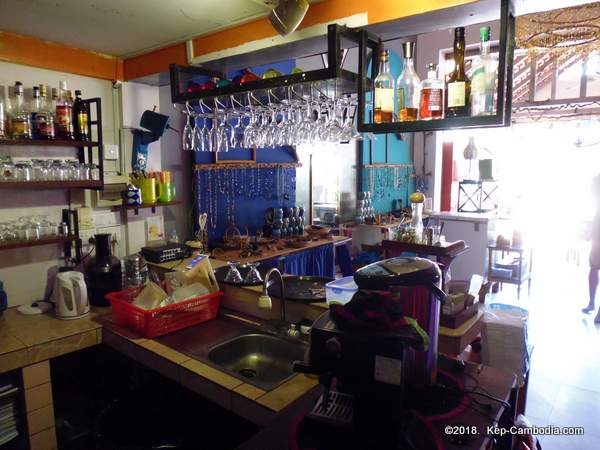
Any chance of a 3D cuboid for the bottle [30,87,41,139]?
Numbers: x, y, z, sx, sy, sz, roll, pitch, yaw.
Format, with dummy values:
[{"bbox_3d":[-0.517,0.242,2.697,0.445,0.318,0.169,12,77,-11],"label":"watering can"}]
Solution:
[{"bbox_3d":[-1.369,-0.579,2.173,0.068,0.270,0.068,6,10,38],"label":"bottle"}]

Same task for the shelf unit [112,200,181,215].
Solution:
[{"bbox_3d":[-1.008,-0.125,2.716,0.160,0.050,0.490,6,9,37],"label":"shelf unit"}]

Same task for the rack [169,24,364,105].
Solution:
[{"bbox_3d":[-0.182,-0.713,1.990,1.040,0.200,0.285,6,9,37],"label":"rack"}]

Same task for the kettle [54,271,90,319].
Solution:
[{"bbox_3d":[-1.155,0.341,2.109,0.190,0.230,0.155,4,8,23],"label":"kettle"}]

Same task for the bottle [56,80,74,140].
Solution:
[{"bbox_3d":[-1.235,-0.598,2.193,0.082,0.300,0.080,-1,8,-17],"label":"bottle"}]

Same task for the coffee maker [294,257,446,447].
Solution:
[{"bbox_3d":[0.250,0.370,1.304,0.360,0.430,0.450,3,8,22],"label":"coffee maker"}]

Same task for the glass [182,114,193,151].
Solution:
[{"bbox_3d":[-0.601,-0.504,2.242,0.062,0.200,0.062,6,9,37],"label":"glass"}]

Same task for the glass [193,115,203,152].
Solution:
[{"bbox_3d":[-0.558,-0.499,2.274,0.054,0.203,0.054,6,10,38],"label":"glass"}]

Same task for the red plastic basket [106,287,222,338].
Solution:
[{"bbox_3d":[-0.659,0.398,2.053,0.340,0.136,0.406,7,10,42],"label":"red plastic basket"}]

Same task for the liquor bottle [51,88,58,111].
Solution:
[{"bbox_3d":[-1.318,-0.593,2.251,0.075,0.275,0.075,-3,8,-25],"label":"liquor bottle"}]

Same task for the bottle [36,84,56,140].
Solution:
[{"bbox_3d":[-1.315,-0.580,2.160,0.078,0.278,0.080,6,10,38],"label":"bottle"}]

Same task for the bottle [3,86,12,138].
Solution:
[{"bbox_3d":[-1.452,-0.553,2.071,0.072,0.259,0.072,6,10,38],"label":"bottle"}]

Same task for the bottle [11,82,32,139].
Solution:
[{"bbox_3d":[-1.362,-0.555,2.034,0.088,0.272,0.082,-2,8,-22],"label":"bottle"}]

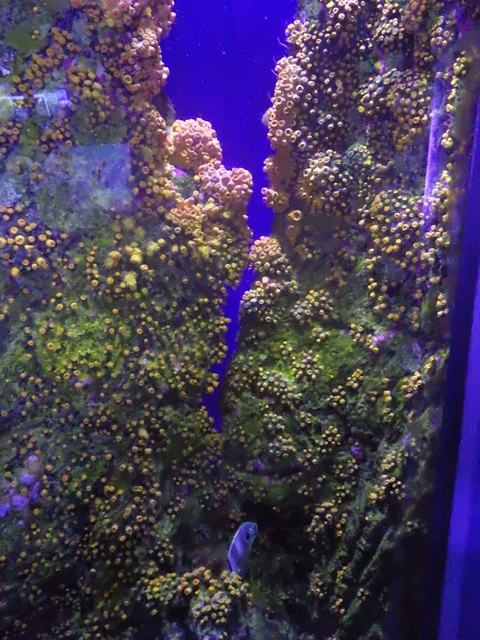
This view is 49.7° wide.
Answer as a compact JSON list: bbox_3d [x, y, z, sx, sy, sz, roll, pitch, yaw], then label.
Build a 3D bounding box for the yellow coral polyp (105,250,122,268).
[{"bbox_3d":[-0.244,-0.117,1.000,0.033,0.033,0.030,1,8,-6],"label":"yellow coral polyp"}]

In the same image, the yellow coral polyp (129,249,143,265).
[{"bbox_3d":[-0.202,-0.123,1.000,0.026,0.029,0.025,1,8,-6],"label":"yellow coral polyp"}]

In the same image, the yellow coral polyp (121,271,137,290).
[{"bbox_3d":[-0.215,-0.076,1.000,0.029,0.037,0.030,1,8,-6],"label":"yellow coral polyp"}]

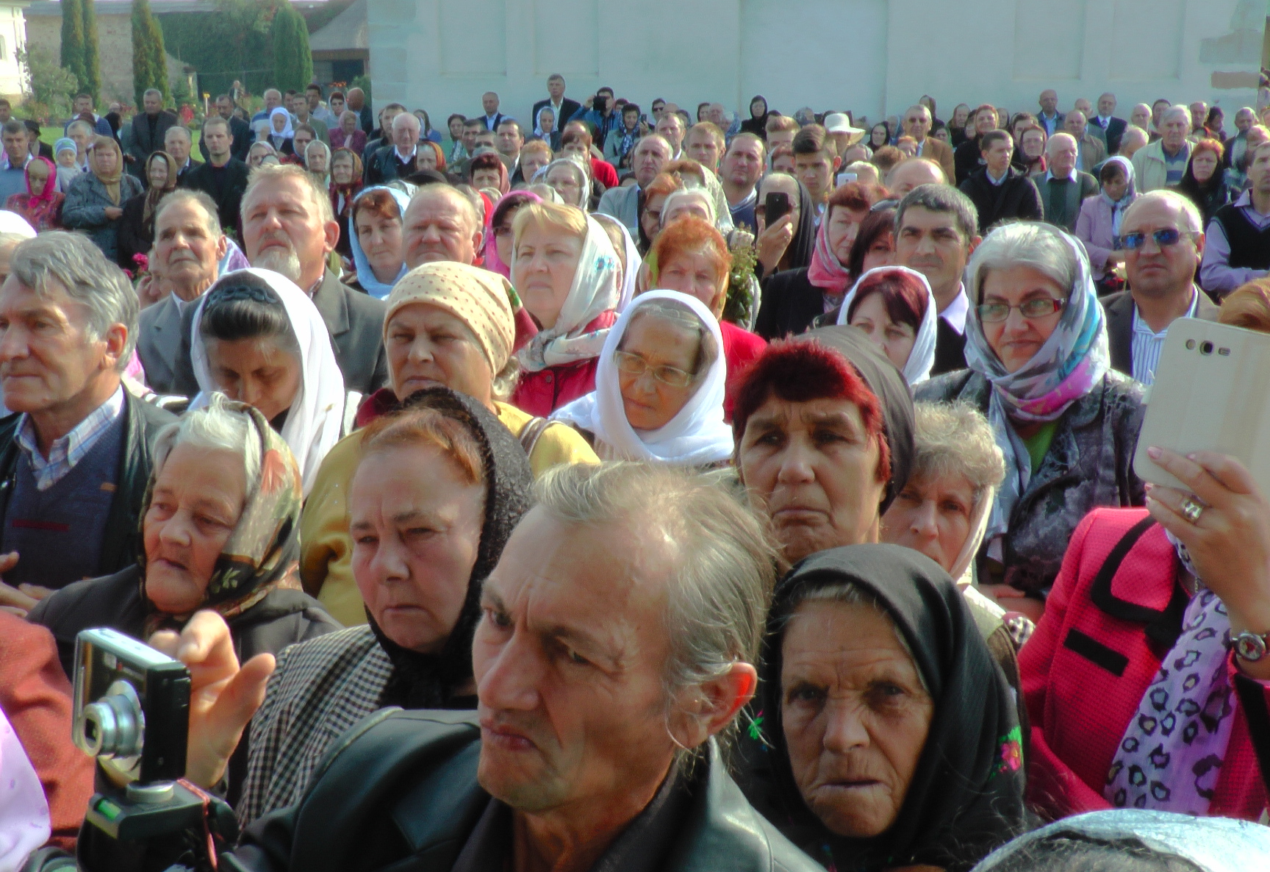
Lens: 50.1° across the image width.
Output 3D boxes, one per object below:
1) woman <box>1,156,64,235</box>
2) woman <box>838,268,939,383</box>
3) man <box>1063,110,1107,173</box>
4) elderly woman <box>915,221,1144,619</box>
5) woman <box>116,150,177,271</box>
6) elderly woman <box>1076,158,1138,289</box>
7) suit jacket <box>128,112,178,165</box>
[{"bbox_3d":[-3.605,-0.962,8.392,0.480,1.500,0.320,-3,15,-10],"label":"woman"},{"bbox_3d":[0.517,0.385,2.901,0.460,1.502,0.300,7,16,28],"label":"woman"},{"bbox_3d":[3.566,-1.827,11.218,0.520,1.700,0.320,7,16,23],"label":"man"},{"bbox_3d":[0.618,0.459,2.314,0.480,1.630,0.340,7,17,23],"label":"elderly woman"},{"bbox_3d":[-2.786,-0.946,8.094,0.480,1.480,0.340,-1,15,-2],"label":"woman"},{"bbox_3d":[2.504,-0.727,7.296,0.470,1.530,0.360,7,17,26],"label":"elderly woman"},{"bbox_3d":[-4.426,-2.635,12.597,0.500,0.760,0.300,-4,16,-14],"label":"suit jacket"}]

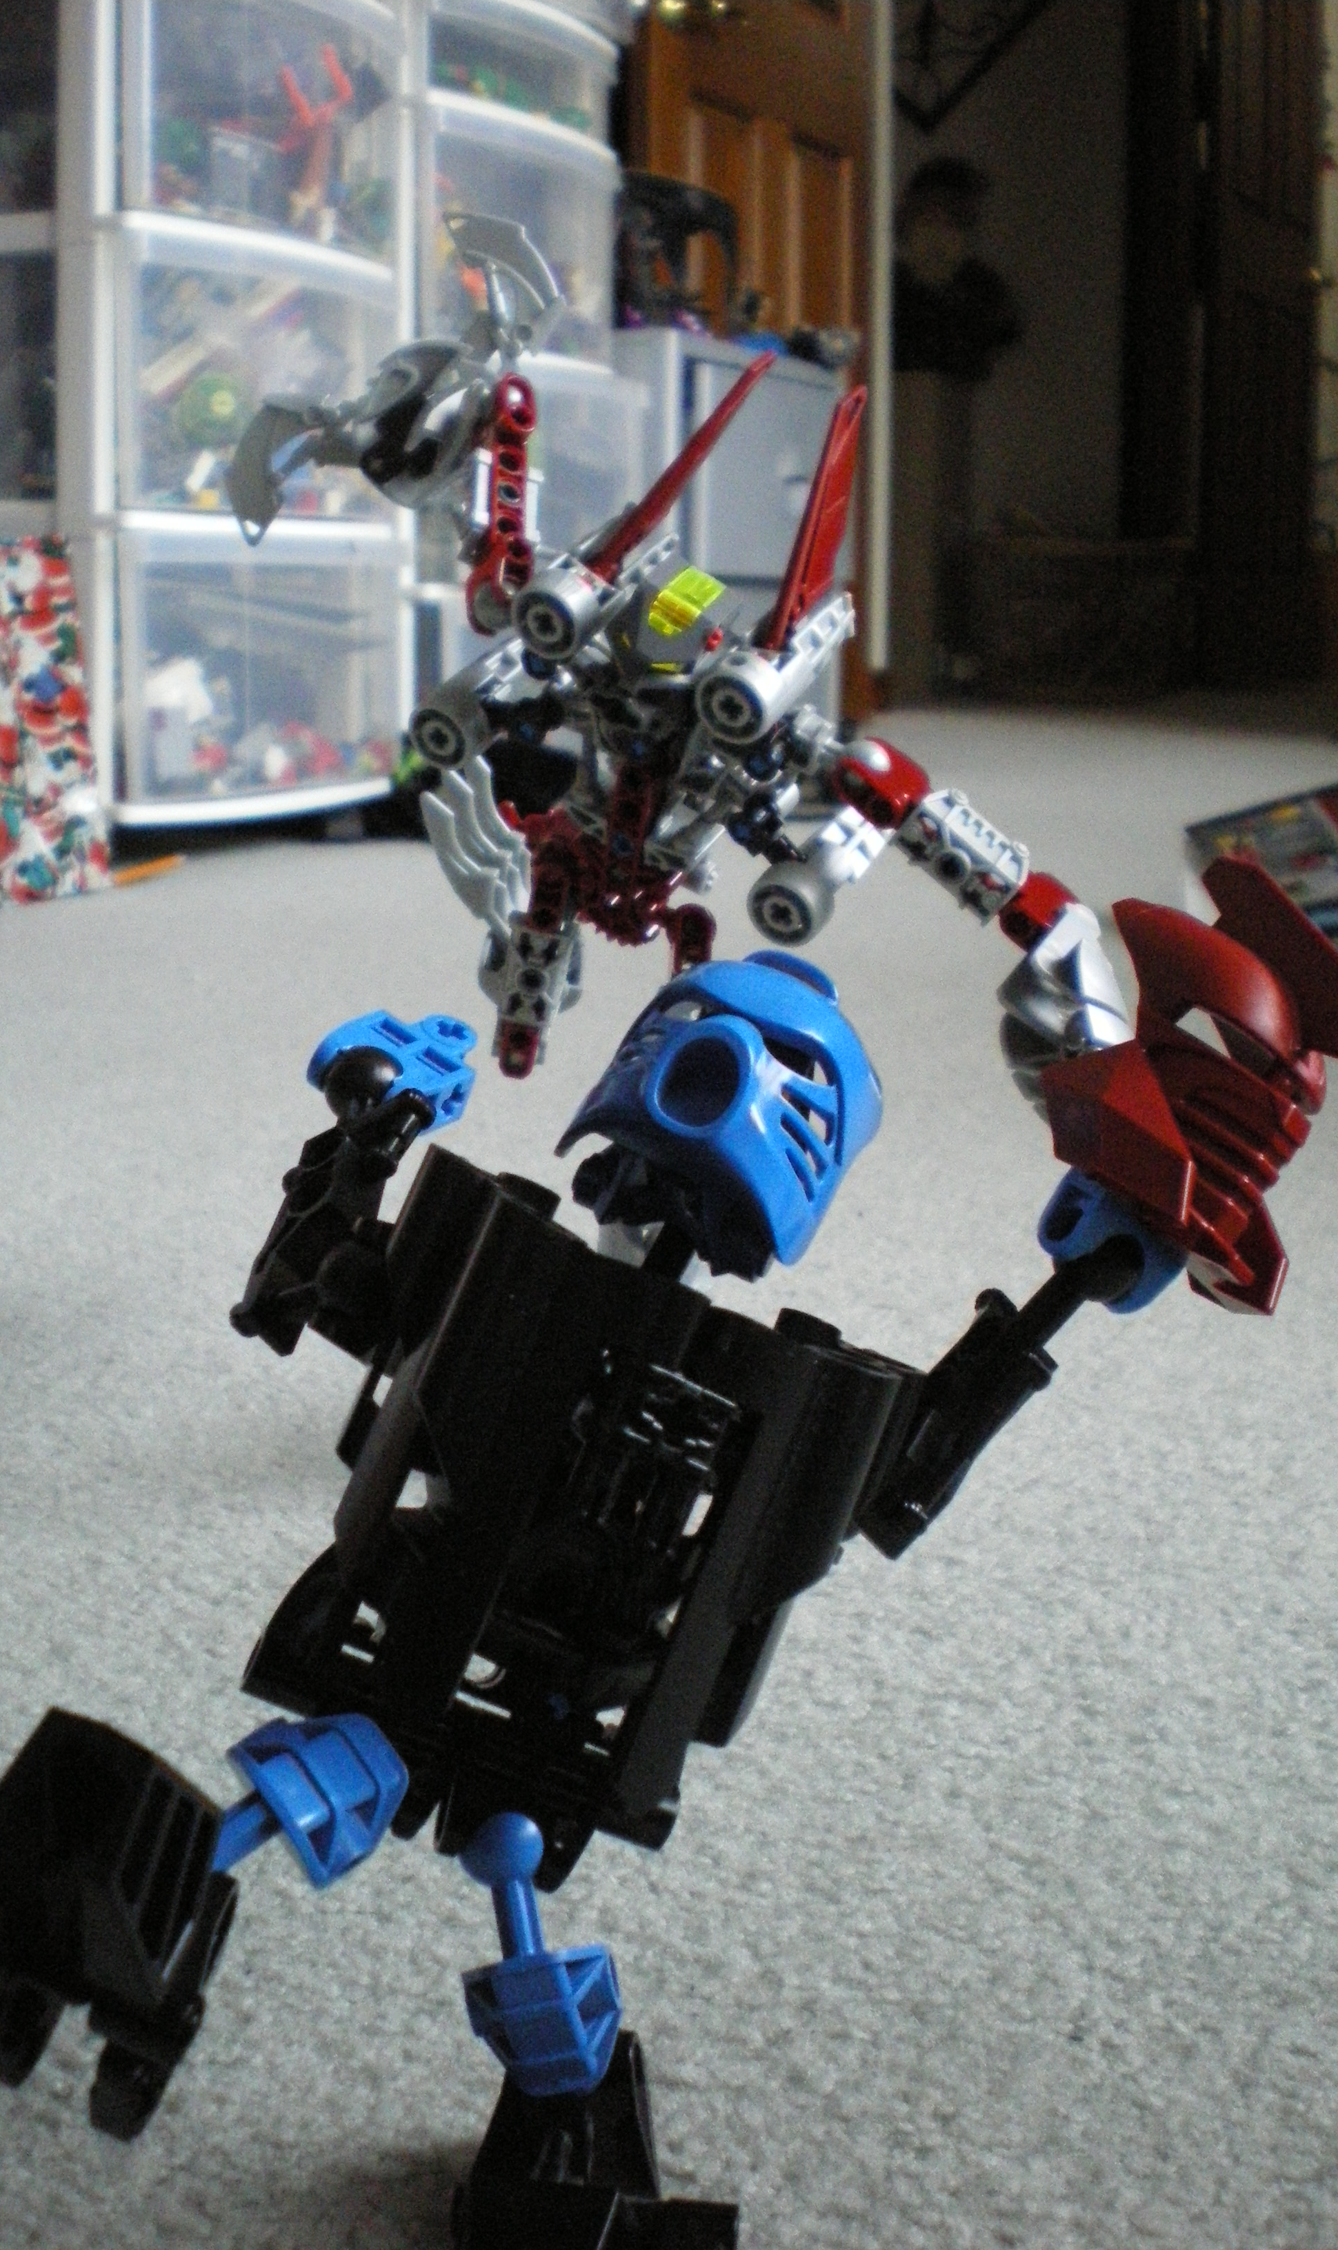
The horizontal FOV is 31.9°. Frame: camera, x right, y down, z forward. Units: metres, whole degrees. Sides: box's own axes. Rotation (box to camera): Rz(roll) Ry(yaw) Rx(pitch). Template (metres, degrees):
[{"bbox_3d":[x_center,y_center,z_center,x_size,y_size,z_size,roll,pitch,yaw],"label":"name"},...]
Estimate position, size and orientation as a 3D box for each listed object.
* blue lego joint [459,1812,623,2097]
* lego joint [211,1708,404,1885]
[{"bbox_3d":[-0.017,0.102,0.288,0.017,0.036,0.015,-11,-7,-18],"label":"blue lego joint"},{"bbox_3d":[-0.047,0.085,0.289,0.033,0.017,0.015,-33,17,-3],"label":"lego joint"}]

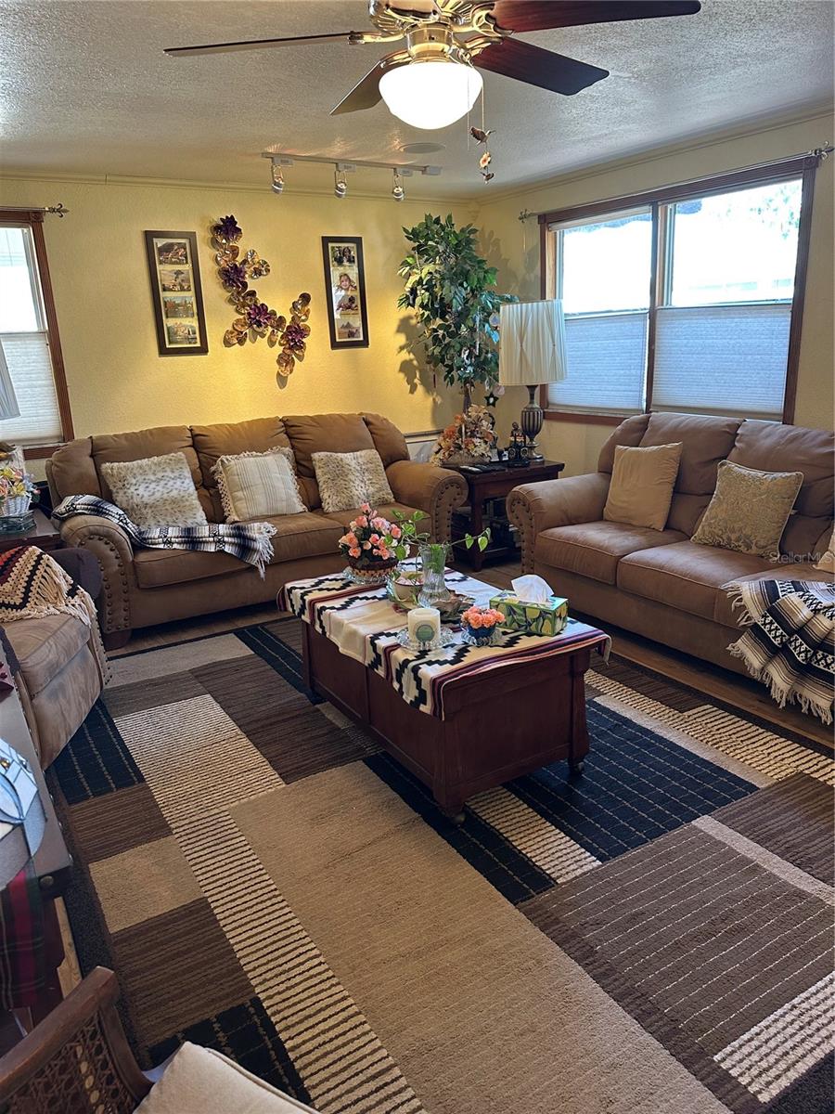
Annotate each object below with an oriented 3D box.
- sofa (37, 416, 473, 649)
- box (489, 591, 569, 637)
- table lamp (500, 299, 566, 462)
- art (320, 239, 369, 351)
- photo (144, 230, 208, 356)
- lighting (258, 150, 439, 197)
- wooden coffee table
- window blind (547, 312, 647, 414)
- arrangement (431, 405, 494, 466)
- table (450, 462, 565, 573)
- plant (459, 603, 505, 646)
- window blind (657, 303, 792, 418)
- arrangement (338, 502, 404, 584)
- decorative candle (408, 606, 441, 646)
[{"bbox_3d":[-0.907,-0.286,4.603,2.250,0.990,0.970,-11,18,-26],"label":"sofa"},{"bbox_3d":[0.386,0.192,2.669,0.225,0.096,0.125,6,18,27],"label":"box"},{"bbox_3d":[0.739,-1.112,4.926,0.419,0.987,0.419,-2,16,1],"label":"table lamp"},{"bbox_3d":[-0.490,-1.809,5.308,0.297,0.721,0.023,-13,19,-31],"label":"art"},{"bbox_3d":[-1.466,-1.602,4.710,0.303,0.709,0.023,-13,19,-31],"label":"photo"},{"bbox_3d":[-0.348,-2.227,4.563,1.200,0.200,0.100,-13,19,-32],"label":"lighting"},{"bbox_3d":[0.066,0.414,2.829,0.604,0.506,1.077,-12,19,-29],"label":"wooden coffee table"},{"bbox_3d":[1.197,-1.315,5.258,0.050,0.620,0.860,-13,19,-32],"label":"window blind"},{"bbox_3d":[0.316,-0.784,5.109,0.400,0.350,0.310,-2,16,4],"label":"arrangement"},{"bbox_3d":[0.496,-0.312,5.055,0.647,0.597,0.611,-11,18,-26],"label":"table"},{"bbox_3d":[0.214,0.218,2.590,0.140,0.105,0.140,-2,16,4],"label":"plant"},{"bbox_3d":[1.665,-1.092,4.319,0.044,0.596,0.882,-13,19,-31],"label":"window blind"},{"bbox_3d":[-0.190,-0.064,3.281,0.265,0.296,0.260,-3,16,-3],"label":"arrangement"},{"bbox_3d":[0.021,0.213,2.416,0.100,0.090,0.100,-3,16,0],"label":"decorative candle"}]

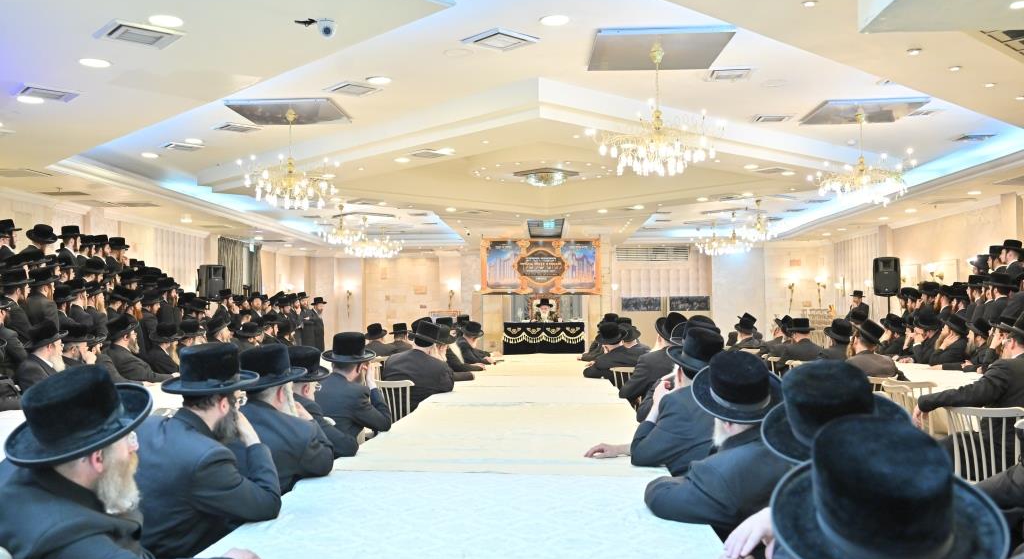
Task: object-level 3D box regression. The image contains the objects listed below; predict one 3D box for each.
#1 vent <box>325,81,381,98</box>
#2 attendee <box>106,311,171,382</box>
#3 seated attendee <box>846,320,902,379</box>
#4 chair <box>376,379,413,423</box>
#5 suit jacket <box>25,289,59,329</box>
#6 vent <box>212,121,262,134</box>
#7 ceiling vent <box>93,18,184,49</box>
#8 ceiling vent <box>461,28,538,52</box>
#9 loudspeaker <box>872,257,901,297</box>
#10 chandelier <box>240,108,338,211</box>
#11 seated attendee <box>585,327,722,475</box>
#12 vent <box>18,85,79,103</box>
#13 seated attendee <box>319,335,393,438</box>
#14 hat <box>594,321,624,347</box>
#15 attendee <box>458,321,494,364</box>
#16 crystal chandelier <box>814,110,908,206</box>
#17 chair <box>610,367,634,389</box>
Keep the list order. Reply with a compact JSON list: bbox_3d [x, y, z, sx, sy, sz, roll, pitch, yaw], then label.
[{"bbox_3d":[-1.544,-1.829,8.560,0.430,0.040,0.430,2,-2,-42],"label":"vent"},{"bbox_3d":[-3.872,1.065,8.978,0.780,1.410,0.570,1,-2,-25],"label":"attendee"},{"bbox_3d":[3.600,1.110,8.815,0.580,1.400,0.800,1,-3,-33],"label":"seated attendee"},{"bbox_3d":[-0.909,1.293,7.459,0.450,0.880,0.520,-1,-2,22],"label":"chair"},{"bbox_3d":[-5.169,0.521,9.688,0.500,0.780,0.320,-2,-3,42],"label":"suit jacket"},{"bbox_3d":[-3.045,-1.675,9.783,0.400,0.050,0.400,2,-3,-42],"label":"vent"},{"bbox_3d":[-2.658,-1.764,6.290,0.480,0.060,0.480,2,-3,-42],"label":"ceiling vent"},{"bbox_3d":[-0.095,-2.063,7.532,0.480,0.060,0.480,2,-3,-42],"label":"ceiling vent"},{"bbox_3d":[6.231,-0.050,14.652,0.430,0.660,0.380,-1,-2,23],"label":"loudspeaker"},{"bbox_3d":[-2.342,-1.265,9.286,1.010,1.058,1.010,0,-2,3],"label":"chandelier"},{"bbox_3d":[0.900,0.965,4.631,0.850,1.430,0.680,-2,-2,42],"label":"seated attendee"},{"bbox_3d":[-4.234,-1.704,8.011,0.480,0.060,0.480,2,-3,-40],"label":"vent"},{"bbox_3d":[-1.030,0.991,5.517,0.780,1.350,0.570,2,-2,-45],"label":"seated attendee"},{"bbox_3d":[1.054,0.561,9.340,0.310,0.145,0.350,2,-14,-45],"label":"hat"},{"bbox_3d":[-0.600,1.321,13.360,0.800,1.360,0.580,2,-3,-45],"label":"attendee"},{"bbox_3d":[3.687,-1.275,9.286,1.010,0.995,1.010,0,-2,3],"label":"crystal chandelier"},{"bbox_3d":[1.216,1.352,9.128,0.450,0.880,0.520,0,-2,0],"label":"chair"}]

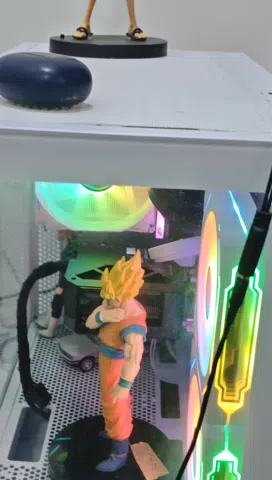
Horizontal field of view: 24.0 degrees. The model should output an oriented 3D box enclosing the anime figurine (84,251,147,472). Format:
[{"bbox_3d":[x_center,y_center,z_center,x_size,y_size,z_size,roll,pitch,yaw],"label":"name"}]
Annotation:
[{"bbox_3d":[-0.017,0.095,0.506,0.043,0.178,0.057,-15,28,-37],"label":"anime figurine"}]

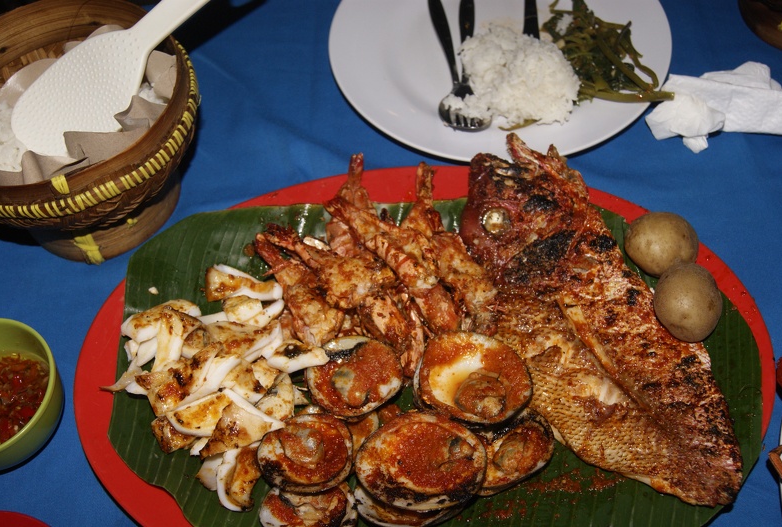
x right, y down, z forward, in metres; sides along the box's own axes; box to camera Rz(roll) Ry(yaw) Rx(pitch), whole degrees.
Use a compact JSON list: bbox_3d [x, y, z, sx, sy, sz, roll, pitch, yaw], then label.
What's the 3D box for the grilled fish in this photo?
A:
[{"bbox_3d":[0.109,0.033,0.583,0.119,0.047,0.282,-20,58,-11],"label":"grilled fish"}]

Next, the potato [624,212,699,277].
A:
[{"bbox_3d":[0.179,-0.013,0.609,0.049,0.045,0.047,-10,56,-5],"label":"potato"}]

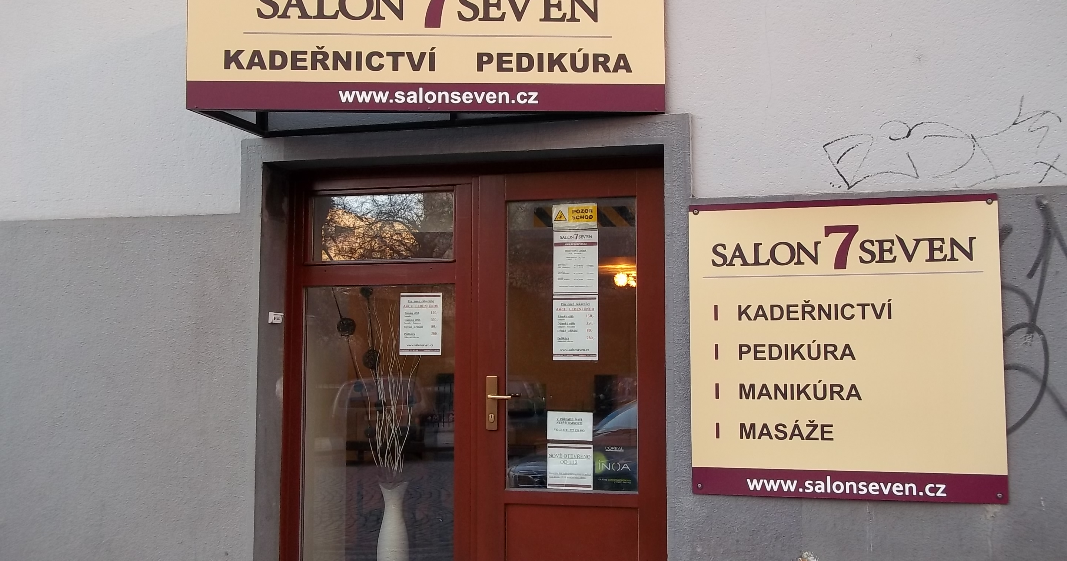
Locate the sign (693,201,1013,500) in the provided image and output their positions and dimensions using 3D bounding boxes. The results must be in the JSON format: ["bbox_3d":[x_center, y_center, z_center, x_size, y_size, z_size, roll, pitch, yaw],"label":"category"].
[{"bbox_3d":[1.240,0.271,3.968,1.197,1.201,0.020,-1,-5,13],"label":"sign"}]

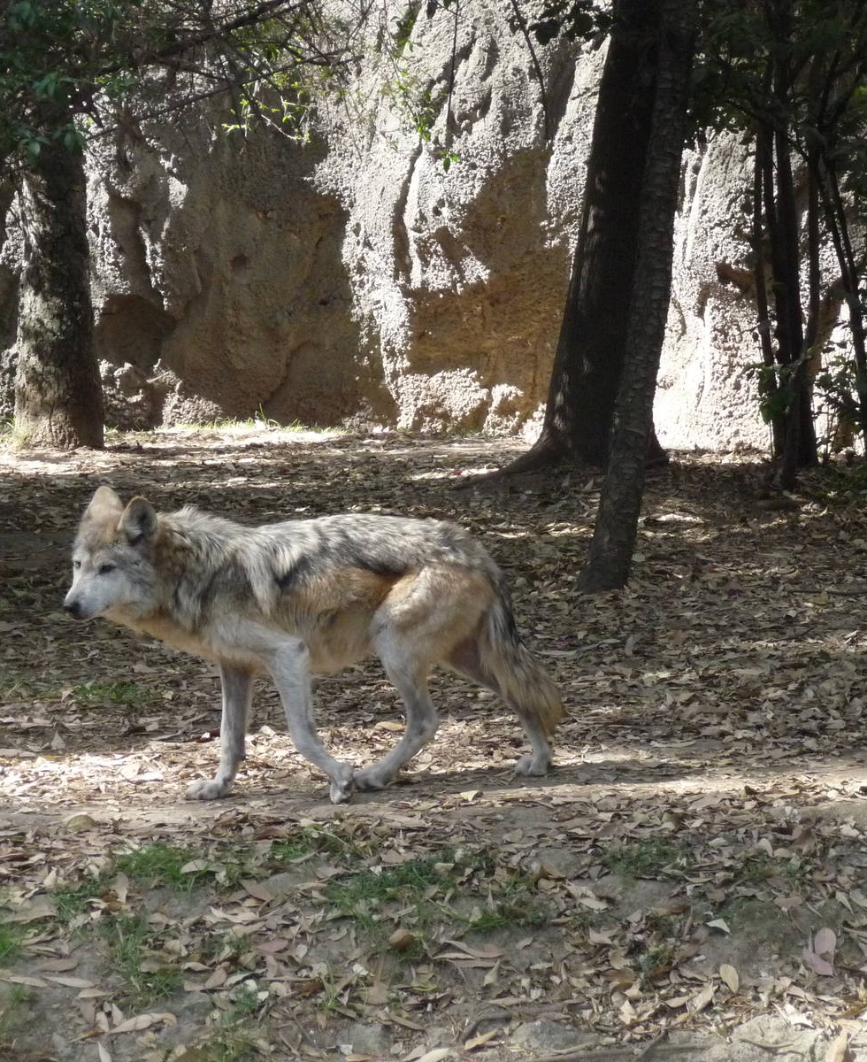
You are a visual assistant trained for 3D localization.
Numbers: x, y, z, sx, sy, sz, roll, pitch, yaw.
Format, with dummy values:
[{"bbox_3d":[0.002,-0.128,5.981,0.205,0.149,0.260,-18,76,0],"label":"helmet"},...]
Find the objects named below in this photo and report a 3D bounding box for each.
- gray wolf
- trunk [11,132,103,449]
[{"bbox_3d":[-0.288,0.283,8.900,1.180,0.750,0.320,-2,6,-15],"label":"gray wolf"},{"bbox_3d":[-1.749,-1.134,17.000,0.420,1.550,0.420,0,6,0],"label":"trunk"}]

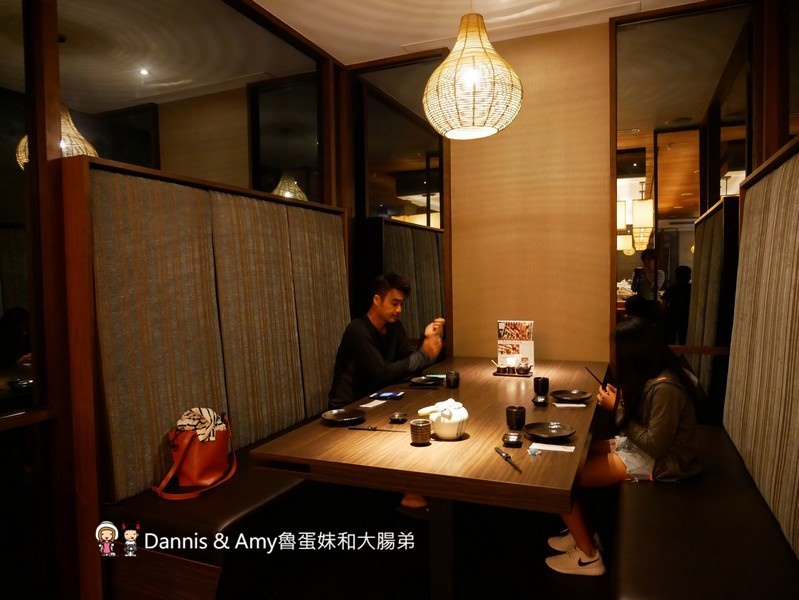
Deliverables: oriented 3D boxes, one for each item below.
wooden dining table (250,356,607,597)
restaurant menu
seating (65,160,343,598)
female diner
[{"bbox_3d":[0.394,0.792,2.492,0.934,0.745,2.047,0,3,23],"label":"wooden dining table"},{"bbox_3d":[0.635,0.252,3.017,0.201,0.277,0.051,0,3,23],"label":"restaurant menu"},{"bbox_3d":[-0.550,0.295,2.896,0.725,1.732,1.985,0,3,23],"label":"seating"},{"bbox_3d":[0.932,0.615,2.361,0.612,1.093,0.422,0,3,23],"label":"female diner"}]

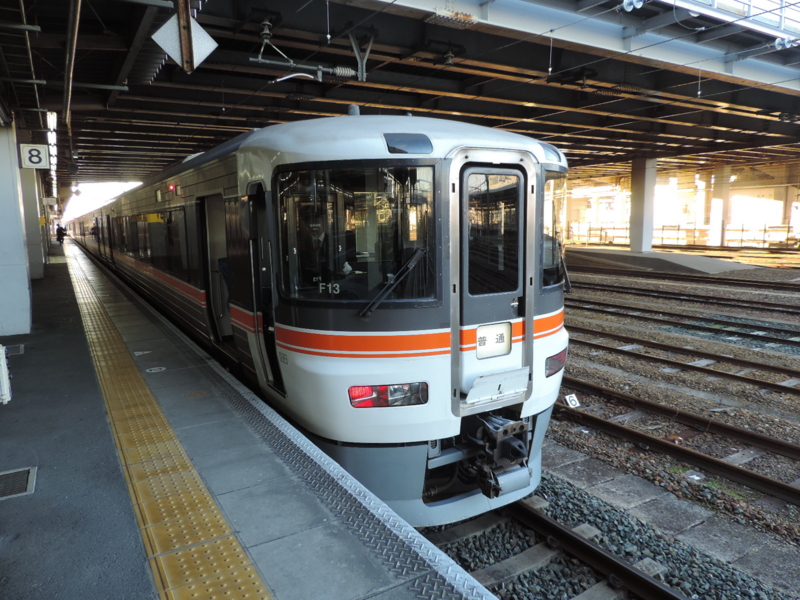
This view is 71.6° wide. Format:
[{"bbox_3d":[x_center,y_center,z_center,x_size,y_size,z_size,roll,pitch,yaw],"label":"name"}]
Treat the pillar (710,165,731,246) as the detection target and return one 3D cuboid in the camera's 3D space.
[{"bbox_3d":[25.566,-7.426,44.372,0.950,6.450,0.950,-5,9,-31],"label":"pillar"}]

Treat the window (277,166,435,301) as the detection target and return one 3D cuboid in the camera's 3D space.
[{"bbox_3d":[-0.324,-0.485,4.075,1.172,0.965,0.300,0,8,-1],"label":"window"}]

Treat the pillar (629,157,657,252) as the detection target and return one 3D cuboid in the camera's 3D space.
[{"bbox_3d":[17.705,-6.808,40.556,1.100,6.660,1.100,-5,9,-31],"label":"pillar"}]

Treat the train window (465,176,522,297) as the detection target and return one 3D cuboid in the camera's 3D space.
[{"bbox_3d":[0.741,-0.521,4.348,0.537,0.941,0.060,-5,9,-31],"label":"train window"}]

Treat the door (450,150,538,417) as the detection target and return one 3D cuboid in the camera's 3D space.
[{"bbox_3d":[0.713,-0.126,4.383,0.877,2.009,0.130,-4,9,-30],"label":"door"}]

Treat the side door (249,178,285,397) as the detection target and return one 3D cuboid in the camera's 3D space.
[{"bbox_3d":[-1.158,-0.112,4.756,0.130,1.793,0.630,-5,9,-31],"label":"side door"}]

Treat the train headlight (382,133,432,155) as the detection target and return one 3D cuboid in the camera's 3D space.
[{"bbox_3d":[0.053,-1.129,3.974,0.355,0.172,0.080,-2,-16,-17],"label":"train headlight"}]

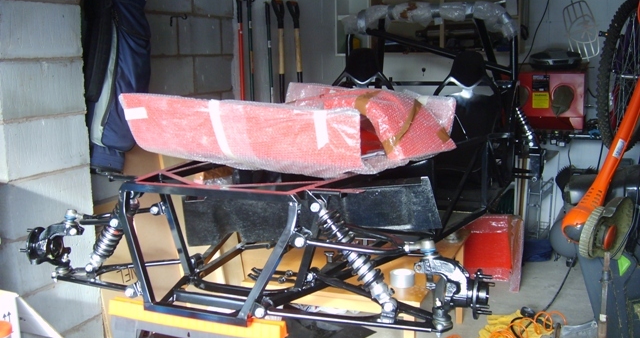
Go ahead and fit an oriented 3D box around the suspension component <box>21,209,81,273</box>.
[{"bbox_3d":[-0.913,0.241,2.219,0.220,0.215,0.150,4,11,23],"label":"suspension component"}]

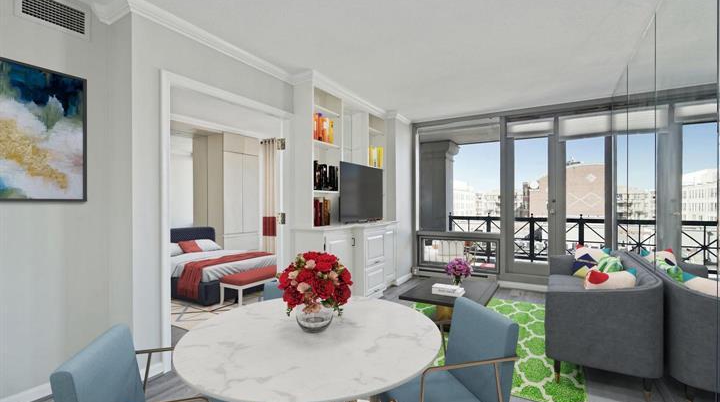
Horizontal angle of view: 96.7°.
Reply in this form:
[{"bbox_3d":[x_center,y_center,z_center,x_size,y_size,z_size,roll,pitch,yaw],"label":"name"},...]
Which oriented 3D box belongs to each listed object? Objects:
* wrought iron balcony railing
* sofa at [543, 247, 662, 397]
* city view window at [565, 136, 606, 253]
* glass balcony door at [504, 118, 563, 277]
[{"bbox_3d":[3.699,0.713,5.946,4.099,0.895,0.080,0,0,30],"label":"wrought iron balcony railing"},{"bbox_3d":[2.008,0.885,2.805,0.655,0.750,1.790,0,0,30],"label":"sofa"},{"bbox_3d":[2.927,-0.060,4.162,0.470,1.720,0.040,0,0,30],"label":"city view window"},{"bbox_3d":[2.383,-0.050,4.480,0.670,2.180,0.060,0,0,30],"label":"glass balcony door"}]

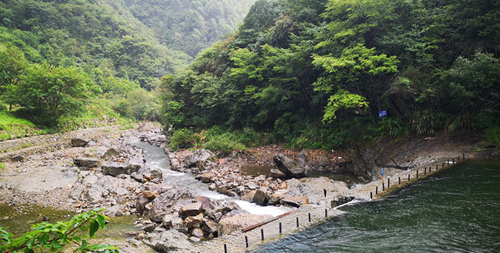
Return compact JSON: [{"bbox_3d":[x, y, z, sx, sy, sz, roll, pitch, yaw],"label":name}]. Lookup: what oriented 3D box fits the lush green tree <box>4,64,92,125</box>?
[{"bbox_3d":[-27.383,-4.349,53.000,10.800,8.500,9.600,-2,4,-27],"label":"lush green tree"}]

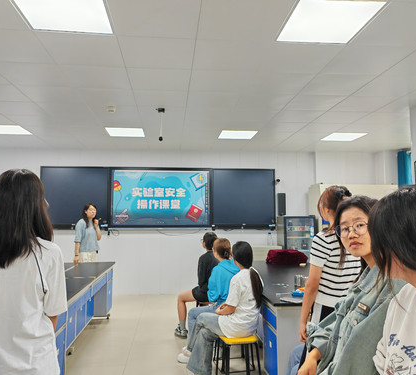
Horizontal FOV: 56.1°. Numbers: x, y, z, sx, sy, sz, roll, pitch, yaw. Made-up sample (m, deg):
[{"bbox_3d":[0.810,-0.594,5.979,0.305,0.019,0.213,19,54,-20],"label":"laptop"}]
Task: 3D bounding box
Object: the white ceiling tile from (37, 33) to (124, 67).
[{"bbox_3d":[-1.014,-1.131,3.196,0.600,0.025,0.600,0,-5,-6],"label":"white ceiling tile"}]

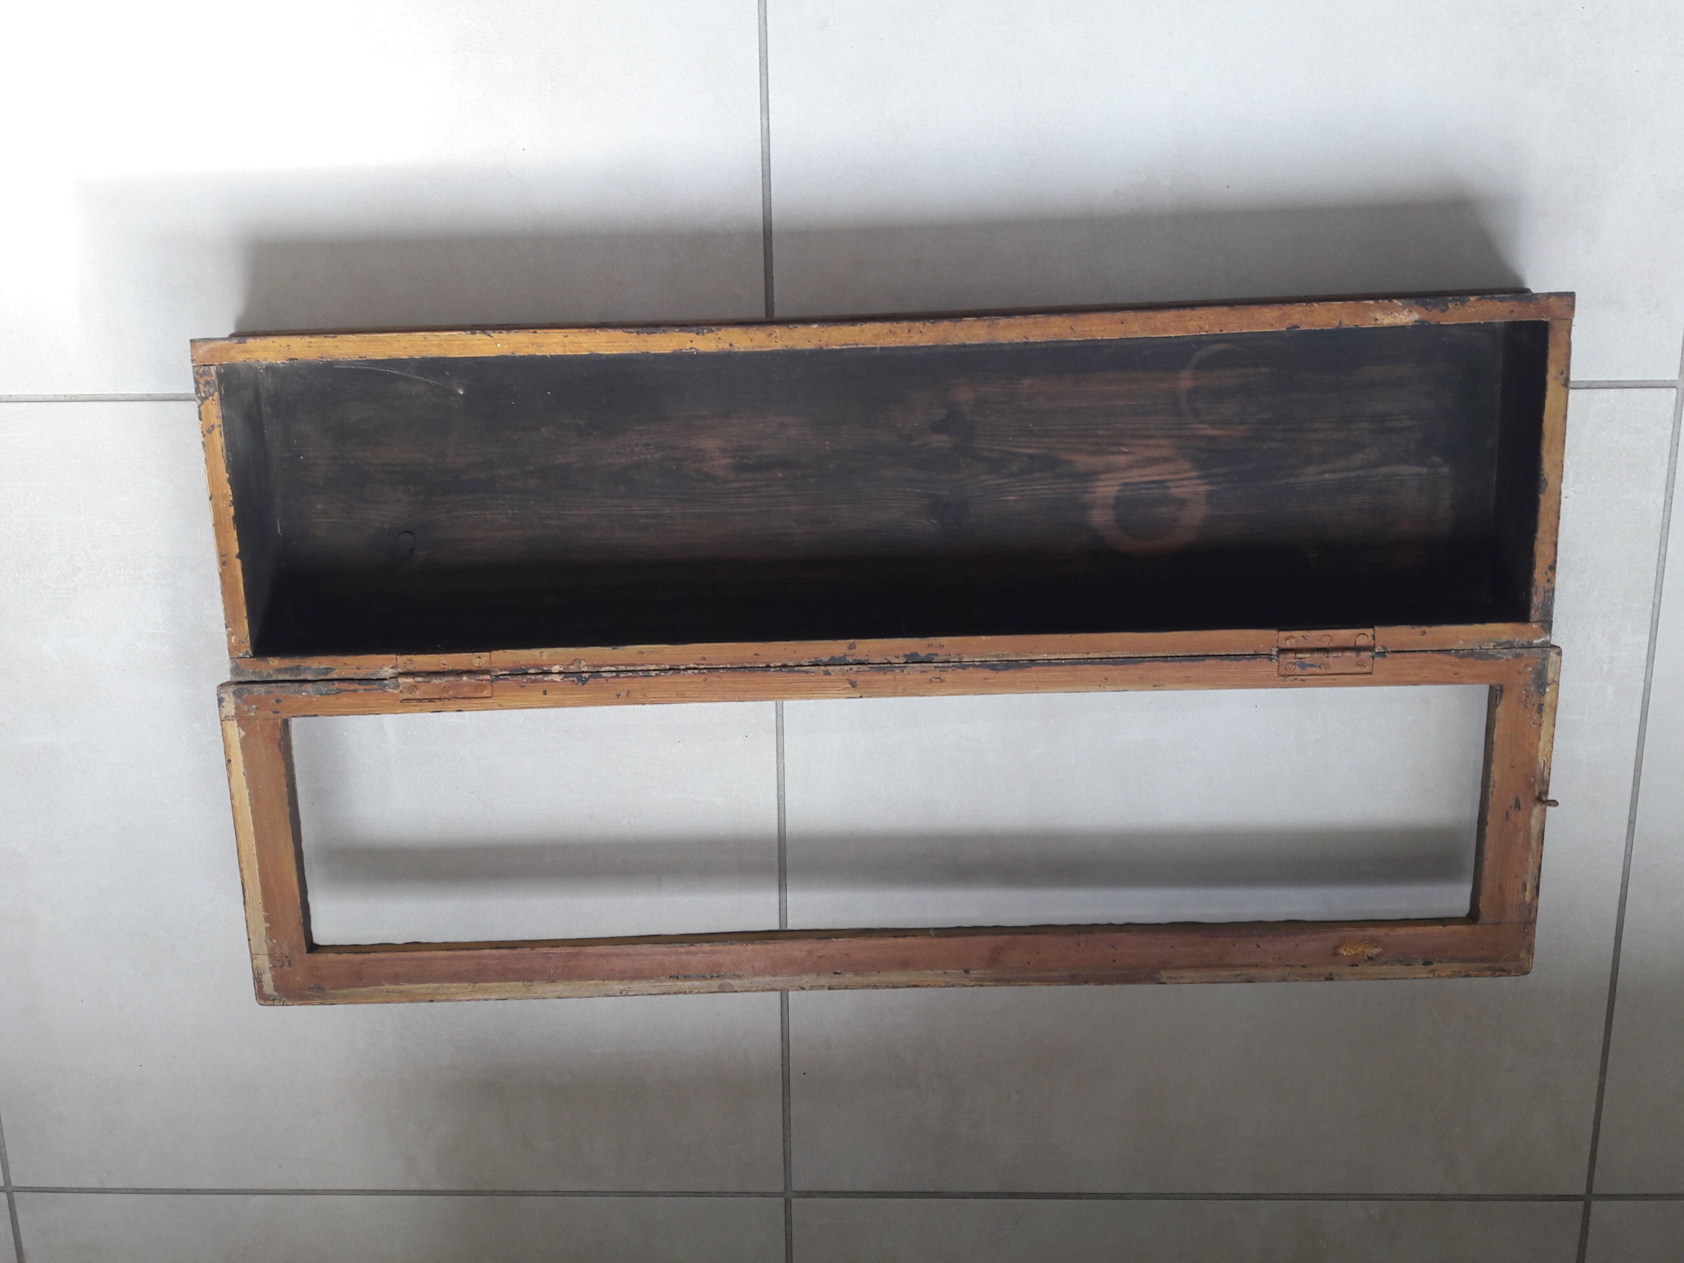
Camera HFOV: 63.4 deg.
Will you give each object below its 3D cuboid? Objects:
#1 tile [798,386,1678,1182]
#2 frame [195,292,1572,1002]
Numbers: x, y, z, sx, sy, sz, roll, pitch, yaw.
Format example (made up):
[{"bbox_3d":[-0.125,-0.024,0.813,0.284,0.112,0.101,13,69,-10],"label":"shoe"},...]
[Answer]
[{"bbox_3d":[0.257,0.131,0.974,0.597,0.010,0.597,0,102,1],"label":"tile"},{"bbox_3d":[0.024,0.015,0.911,0.863,0.077,0.449,-2,102,2],"label":"frame"}]

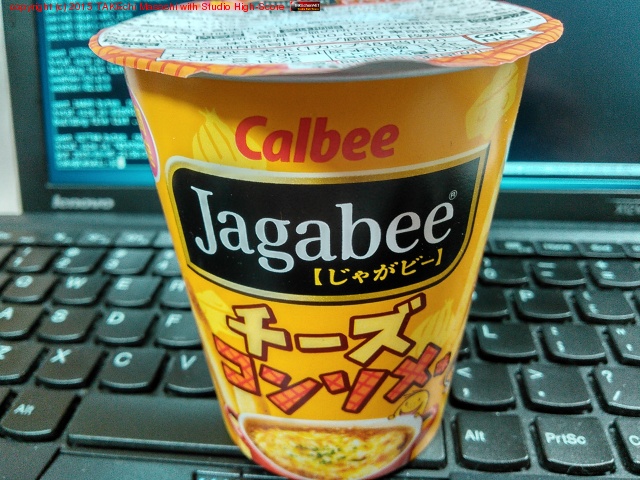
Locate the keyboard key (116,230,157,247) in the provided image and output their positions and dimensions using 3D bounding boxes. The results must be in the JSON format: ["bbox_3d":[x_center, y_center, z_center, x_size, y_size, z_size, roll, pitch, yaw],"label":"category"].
[{"bbox_3d":[-0.072,0.000,0.219,0.014,0.003,0.009,1,31,6],"label":"keyboard key"}]

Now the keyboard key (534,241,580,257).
[{"bbox_3d":[0.086,0.003,0.201,0.014,0.003,0.009,1,31,6],"label":"keyboard key"}]

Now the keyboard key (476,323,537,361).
[{"bbox_3d":[0.053,0.029,0.161,0.015,0.003,0.014,1,32,6],"label":"keyboard key"}]

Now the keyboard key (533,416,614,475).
[{"bbox_3d":[0.059,0.048,0.129,0.016,0.003,0.015,1,31,6],"label":"keyboard key"}]

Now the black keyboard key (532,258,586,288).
[{"bbox_3d":[0.081,0.012,0.188,0.016,0.003,0.015,1,31,6],"label":"black keyboard key"}]

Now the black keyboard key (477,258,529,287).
[{"bbox_3d":[0.062,0.011,0.190,0.016,0.003,0.015,1,31,6],"label":"black keyboard key"}]

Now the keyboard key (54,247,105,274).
[{"bbox_3d":[-0.089,0.009,0.206,0.016,0.003,0.015,1,31,6],"label":"keyboard key"}]

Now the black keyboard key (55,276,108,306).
[{"bbox_3d":[-0.082,0.017,0.191,0.015,0.003,0.014,1,32,6],"label":"black keyboard key"}]

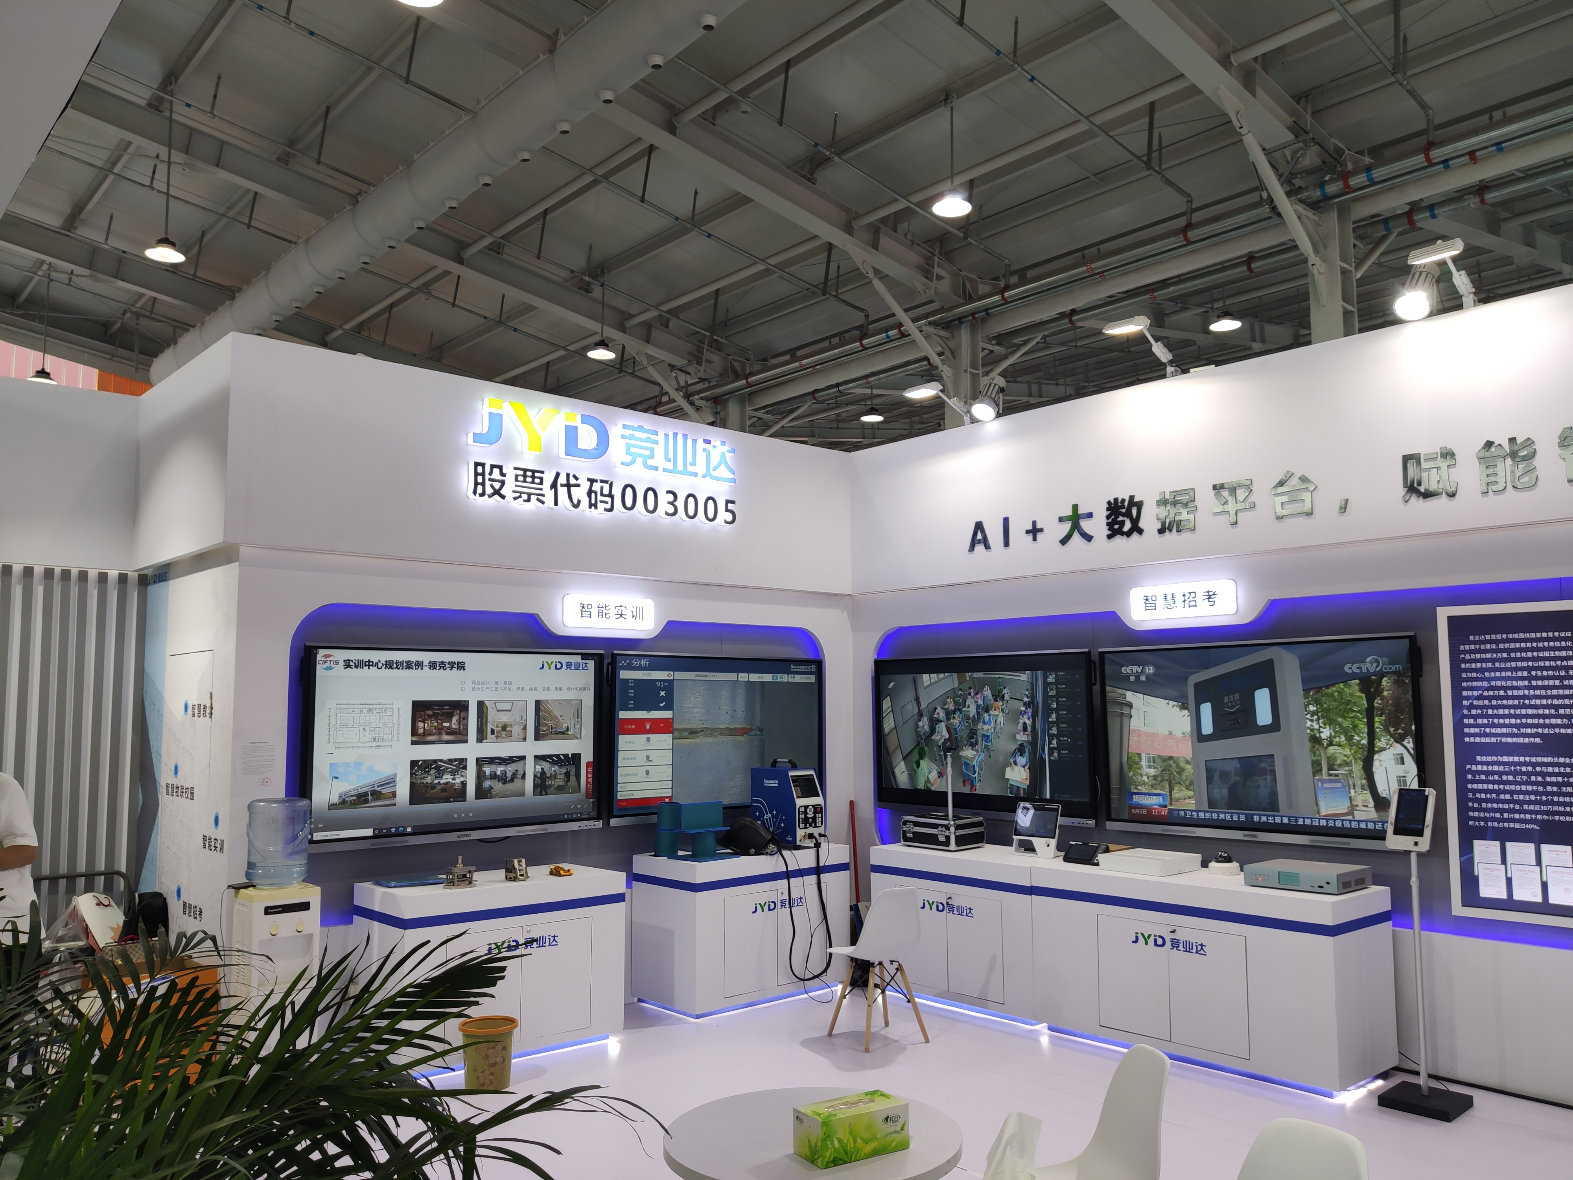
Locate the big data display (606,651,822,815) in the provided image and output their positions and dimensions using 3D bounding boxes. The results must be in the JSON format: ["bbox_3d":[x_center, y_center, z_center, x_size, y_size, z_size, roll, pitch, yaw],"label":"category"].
[{"bbox_3d":[-0.422,0.933,7.631,1.737,0.999,0.090,5,-7,-42],"label":"big data display"}]

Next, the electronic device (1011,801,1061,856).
[{"bbox_3d":[1.507,1.422,7.011,0.280,0.300,0.180,-6,-8,43],"label":"electronic device"}]

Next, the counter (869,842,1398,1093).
[{"bbox_3d":[1.687,1.930,6.412,0.595,0.865,2.800,5,-7,-42],"label":"counter"}]

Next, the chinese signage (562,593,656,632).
[{"bbox_3d":[-1.074,0.138,7.095,0.654,0.196,0.040,5,-7,-42],"label":"chinese signage"}]

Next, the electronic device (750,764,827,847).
[{"bbox_3d":[0.011,1.386,7.599,0.250,0.510,0.410,5,-8,-44],"label":"electronic device"}]

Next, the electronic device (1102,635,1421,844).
[{"bbox_3d":[2.431,0.793,6.191,0.090,1.020,1.725,5,-7,-42],"label":"electronic device"}]

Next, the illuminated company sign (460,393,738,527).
[{"bbox_3d":[-1.018,-0.716,6.939,1.830,0.540,0.070,5,-7,-42],"label":"illuminated company sign"}]

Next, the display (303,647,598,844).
[{"bbox_3d":[-1.722,0.827,6.334,1.725,1.010,0.090,5,-7,-42],"label":"display"}]

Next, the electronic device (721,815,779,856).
[{"bbox_3d":[-0.233,1.492,7.223,0.350,0.230,0.250,-1,-6,9],"label":"electronic device"}]

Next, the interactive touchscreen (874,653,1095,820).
[{"bbox_3d":[1.231,0.925,7.508,0.090,1.020,1.725,5,-7,-42],"label":"interactive touchscreen"}]

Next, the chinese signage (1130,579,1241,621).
[{"bbox_3d":[2.188,0.063,6.494,0.040,0.190,0.635,5,-7,-42],"label":"chinese signage"}]

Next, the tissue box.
[{"bbox_3d":[0.150,1.237,2.712,0.236,0.102,0.113,3,-7,-31],"label":"tissue box"}]

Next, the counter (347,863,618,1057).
[{"bbox_3d":[-1.503,1.916,6.055,1.200,0.862,0.580,5,-7,-42],"label":"counter"}]

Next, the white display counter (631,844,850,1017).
[{"bbox_3d":[-0.248,2.041,7.295,1.246,0.848,0.616,5,-7,-42],"label":"white display counter"}]

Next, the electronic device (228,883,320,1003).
[{"bbox_3d":[-2.338,1.827,5.386,0.300,0.920,0.290,5,-7,-42],"label":"electronic device"}]

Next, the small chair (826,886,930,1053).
[{"bbox_3d":[0.487,1.942,6.199,0.440,0.815,0.480,3,-6,-29],"label":"small chair"}]

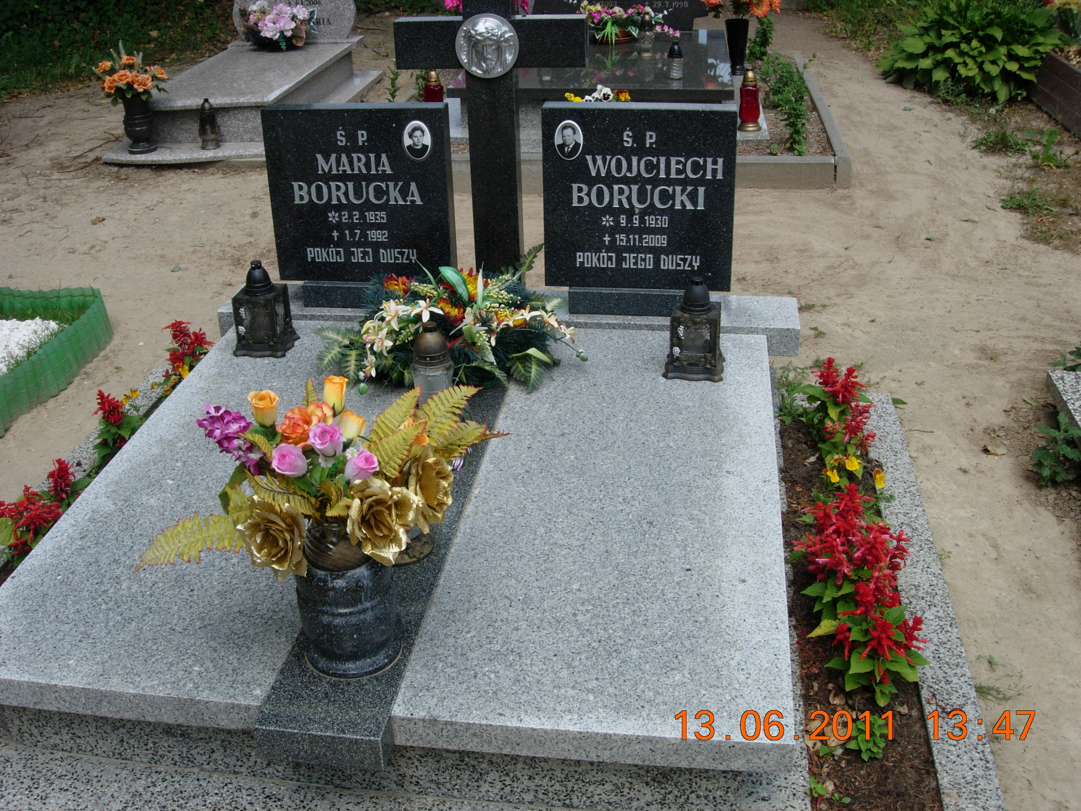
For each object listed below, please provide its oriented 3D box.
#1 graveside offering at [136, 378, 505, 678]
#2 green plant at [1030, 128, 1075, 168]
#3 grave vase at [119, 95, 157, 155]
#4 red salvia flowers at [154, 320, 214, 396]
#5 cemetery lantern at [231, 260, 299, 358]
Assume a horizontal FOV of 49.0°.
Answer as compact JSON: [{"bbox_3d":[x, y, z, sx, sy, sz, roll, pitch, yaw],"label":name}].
[{"bbox_3d":[-0.371,0.171,1.920,0.630,0.517,0.428,2,27,8],"label":"graveside offering"},{"bbox_3d":[2.478,-1.258,5.747,0.227,0.164,0.189,2,27,8],"label":"green plant"},{"bbox_3d":[-2.035,-1.438,6.015,0.183,0.309,0.183,2,27,8],"label":"grave vase"},{"bbox_3d":[-0.989,-0.092,3.266,0.202,0.252,0.239,2,27,8],"label":"red salvia flowers"},{"bbox_3d":[-0.739,-0.270,3.157,0.136,0.252,0.136,2,27,8],"label":"cemetery lantern"}]

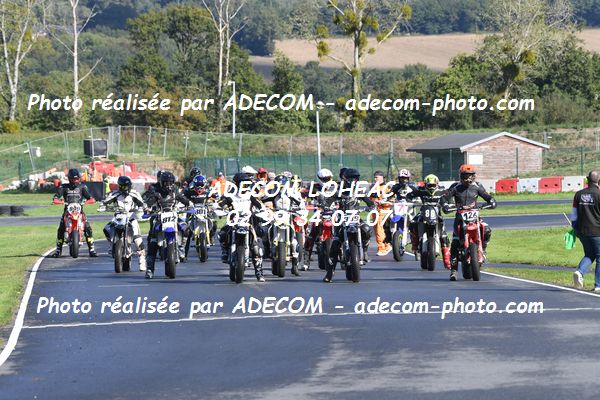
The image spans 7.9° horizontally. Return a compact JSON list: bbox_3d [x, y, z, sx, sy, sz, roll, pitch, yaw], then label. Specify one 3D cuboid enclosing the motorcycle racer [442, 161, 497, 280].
[{"bbox_3d":[2.613,0.351,66.800,0.840,1.790,0.900,0,0,-5],"label":"motorcycle racer"}]

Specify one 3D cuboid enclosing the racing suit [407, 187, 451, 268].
[{"bbox_3d":[2.242,0.483,75.300,0.770,1.420,0.750,0,0,-3],"label":"racing suit"}]

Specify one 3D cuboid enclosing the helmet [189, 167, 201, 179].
[{"bbox_3d":[-2.195,-0.546,91.000,0.250,0.280,0.320,0,5,10],"label":"helmet"}]

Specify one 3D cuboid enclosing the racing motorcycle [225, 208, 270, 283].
[{"bbox_3d":[-0.908,0.692,67.850,0.850,1.180,2.080,2,0,-3],"label":"racing motorcycle"}]

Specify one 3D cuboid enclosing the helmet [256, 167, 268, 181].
[{"bbox_3d":[-0.766,-0.506,88.500,0.250,0.280,0.330,0,0,-2],"label":"helmet"}]

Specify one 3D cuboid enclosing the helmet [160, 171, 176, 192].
[{"bbox_3d":[-2.094,-0.299,69.000,0.250,0.290,0.320,0,10,-8],"label":"helmet"}]

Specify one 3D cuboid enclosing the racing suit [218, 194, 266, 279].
[{"bbox_3d":[-0.913,0.565,67.600,0.800,1.400,0.750,0,0,-2],"label":"racing suit"}]

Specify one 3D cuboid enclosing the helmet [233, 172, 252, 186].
[{"bbox_3d":[-0.872,-0.281,65.700,0.260,0.280,0.340,0,1,-22],"label":"helmet"}]

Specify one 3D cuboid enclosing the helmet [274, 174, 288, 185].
[{"bbox_3d":[-0.303,-0.290,71.800,0.260,0.270,0.330,0,0,-3],"label":"helmet"}]

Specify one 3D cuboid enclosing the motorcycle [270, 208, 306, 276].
[{"bbox_3d":[-0.296,0.656,69.300,0.780,1.130,2.050,0,0,-4],"label":"motorcycle"}]

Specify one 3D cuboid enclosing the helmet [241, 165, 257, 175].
[{"bbox_3d":[-0.891,-0.477,78.000,0.250,0.280,0.340,0,3,-38],"label":"helmet"}]

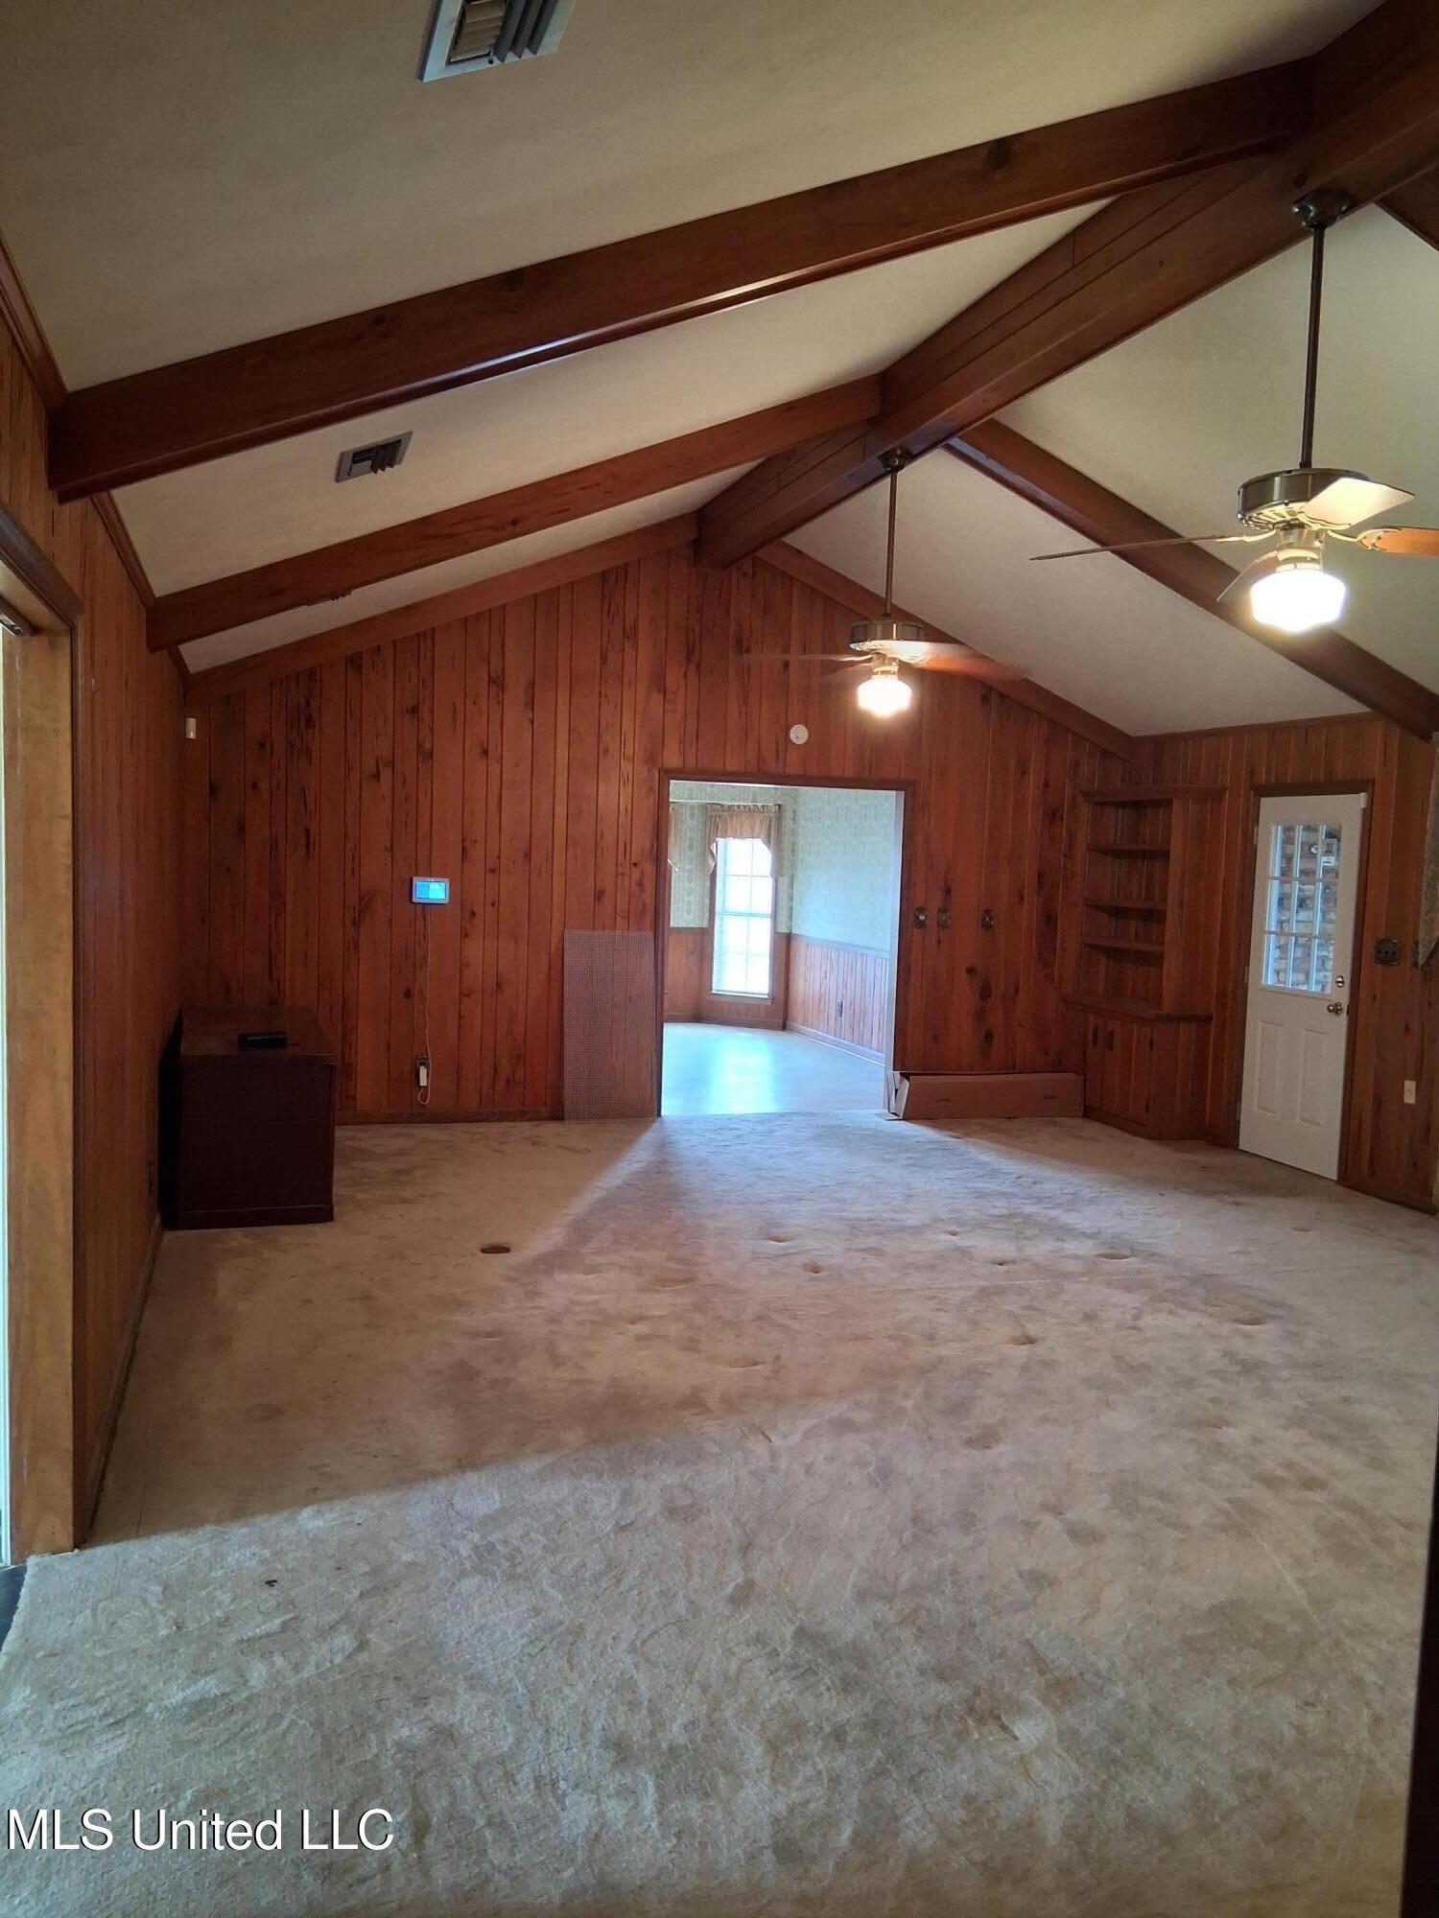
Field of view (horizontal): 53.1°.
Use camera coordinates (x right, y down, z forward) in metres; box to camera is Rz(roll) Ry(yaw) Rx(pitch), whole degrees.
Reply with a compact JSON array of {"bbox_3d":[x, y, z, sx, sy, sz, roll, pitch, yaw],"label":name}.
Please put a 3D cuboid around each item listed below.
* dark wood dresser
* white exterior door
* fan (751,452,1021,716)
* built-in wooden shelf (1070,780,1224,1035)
[{"bbox_3d":[-2.208,0.692,6.849,0.647,0.723,1.758,0,5,-18],"label":"dark wood dresser"},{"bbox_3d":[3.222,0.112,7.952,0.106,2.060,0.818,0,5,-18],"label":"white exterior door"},{"bbox_3d":[0.733,-1.590,6.194,1.308,1.094,1.308,0,5,-18],"label":"fan"},{"bbox_3d":[2.647,-0.350,9.019,0.384,1.411,1.014,0,5,-18],"label":"built-in wooden shelf"}]

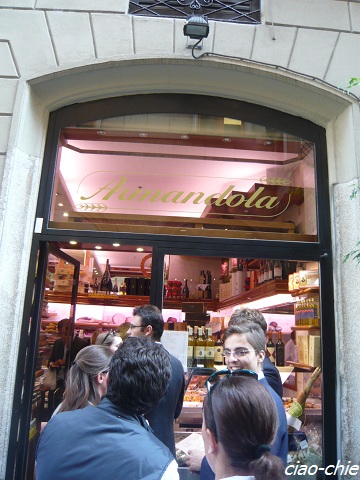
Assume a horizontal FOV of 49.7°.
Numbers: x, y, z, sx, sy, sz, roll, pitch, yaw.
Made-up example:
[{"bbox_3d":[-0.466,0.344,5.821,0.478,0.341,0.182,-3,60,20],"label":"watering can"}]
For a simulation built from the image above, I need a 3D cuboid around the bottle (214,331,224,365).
[{"bbox_3d":[0.343,0.950,3.409,0.075,0.298,0.075,3,-12,-2],"label":"bottle"}]

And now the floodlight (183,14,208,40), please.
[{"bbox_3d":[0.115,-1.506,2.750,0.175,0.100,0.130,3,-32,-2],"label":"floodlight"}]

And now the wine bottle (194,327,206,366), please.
[{"bbox_3d":[0.169,0.877,3.172,0.074,0.314,0.074,3,-12,-2],"label":"wine bottle"}]

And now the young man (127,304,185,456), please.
[{"bbox_3d":[-0.252,1.275,2.270,0.500,1.770,0.350,12,-15,-36],"label":"young man"}]

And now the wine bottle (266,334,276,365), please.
[{"bbox_3d":[0.817,0.978,3.500,0.075,0.299,0.075,3,-12,-2],"label":"wine bottle"}]

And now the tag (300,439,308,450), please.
[{"bbox_3d":[0.898,1.475,2.800,0.052,0.065,0.004,-11,-19,-7],"label":"tag"}]

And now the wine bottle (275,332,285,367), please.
[{"bbox_3d":[0.894,0.976,3.481,0.075,0.307,0.075,3,-12,-2],"label":"wine bottle"}]

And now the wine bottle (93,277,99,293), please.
[{"bbox_3d":[-1.650,0.894,7.632,0.080,0.314,0.080,3,-12,-2],"label":"wine bottle"}]

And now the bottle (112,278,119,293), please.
[{"bbox_3d":[-1.267,0.898,7.629,0.080,0.285,0.080,3,-12,-2],"label":"bottle"}]

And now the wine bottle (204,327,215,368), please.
[{"bbox_3d":[0.244,0.876,3.152,0.074,0.320,0.074,3,-12,-2],"label":"wine bottle"}]

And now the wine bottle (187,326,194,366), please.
[{"bbox_3d":[0.090,0.881,3.192,0.074,0.312,0.074,3,-12,-2],"label":"wine bottle"}]

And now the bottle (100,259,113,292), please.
[{"bbox_3d":[-1.415,0.706,7.567,0.220,0.661,0.220,3,-12,-2],"label":"bottle"}]

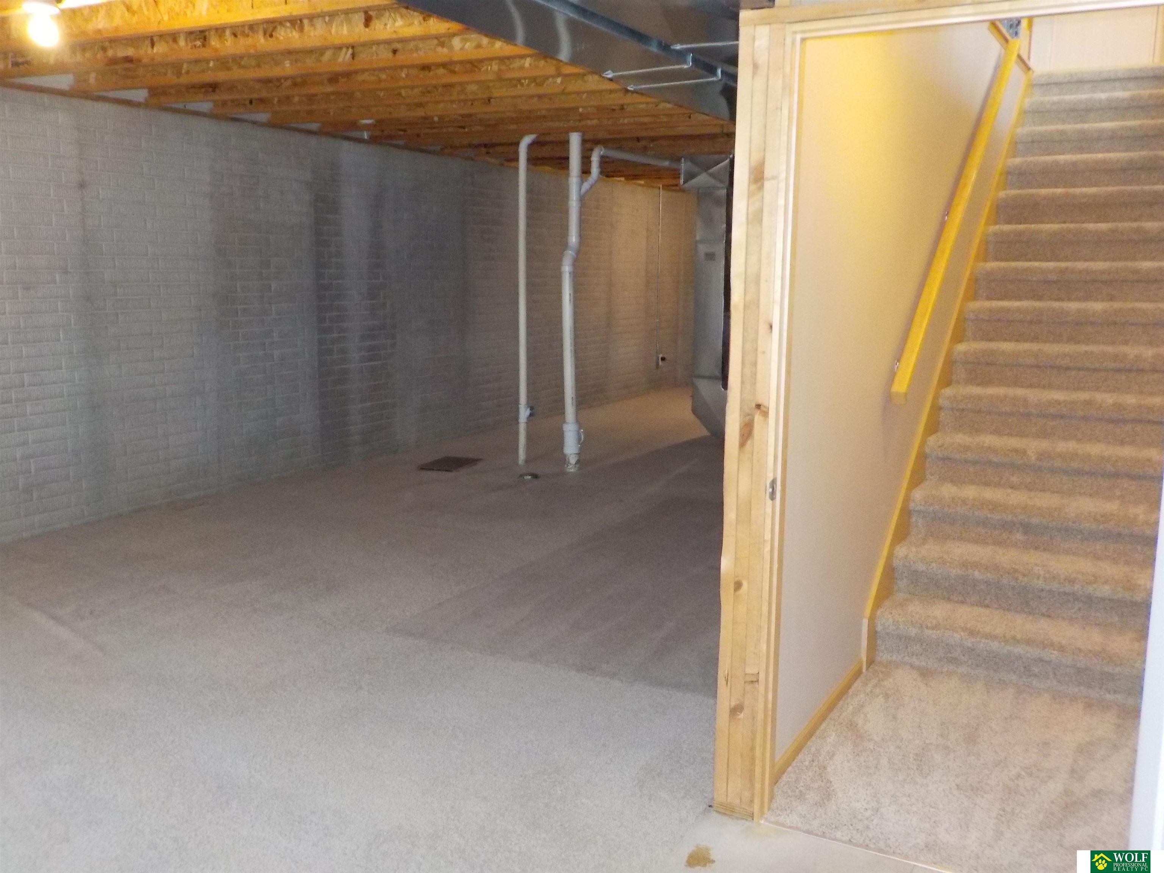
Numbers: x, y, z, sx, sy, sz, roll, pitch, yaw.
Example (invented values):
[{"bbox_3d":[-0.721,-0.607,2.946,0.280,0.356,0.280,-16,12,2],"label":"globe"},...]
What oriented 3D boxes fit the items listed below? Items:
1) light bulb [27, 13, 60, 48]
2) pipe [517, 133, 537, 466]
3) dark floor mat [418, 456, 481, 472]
[{"bbox_3d":[-1.909,-1.446,3.580,0.070,0.118,0.070,6,11,28],"label":"light bulb"},{"bbox_3d":[-0.396,-0.990,7.510,0.160,2.470,0.075,6,11,28],"label":"pipe"},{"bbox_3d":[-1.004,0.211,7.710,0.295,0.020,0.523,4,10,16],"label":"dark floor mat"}]

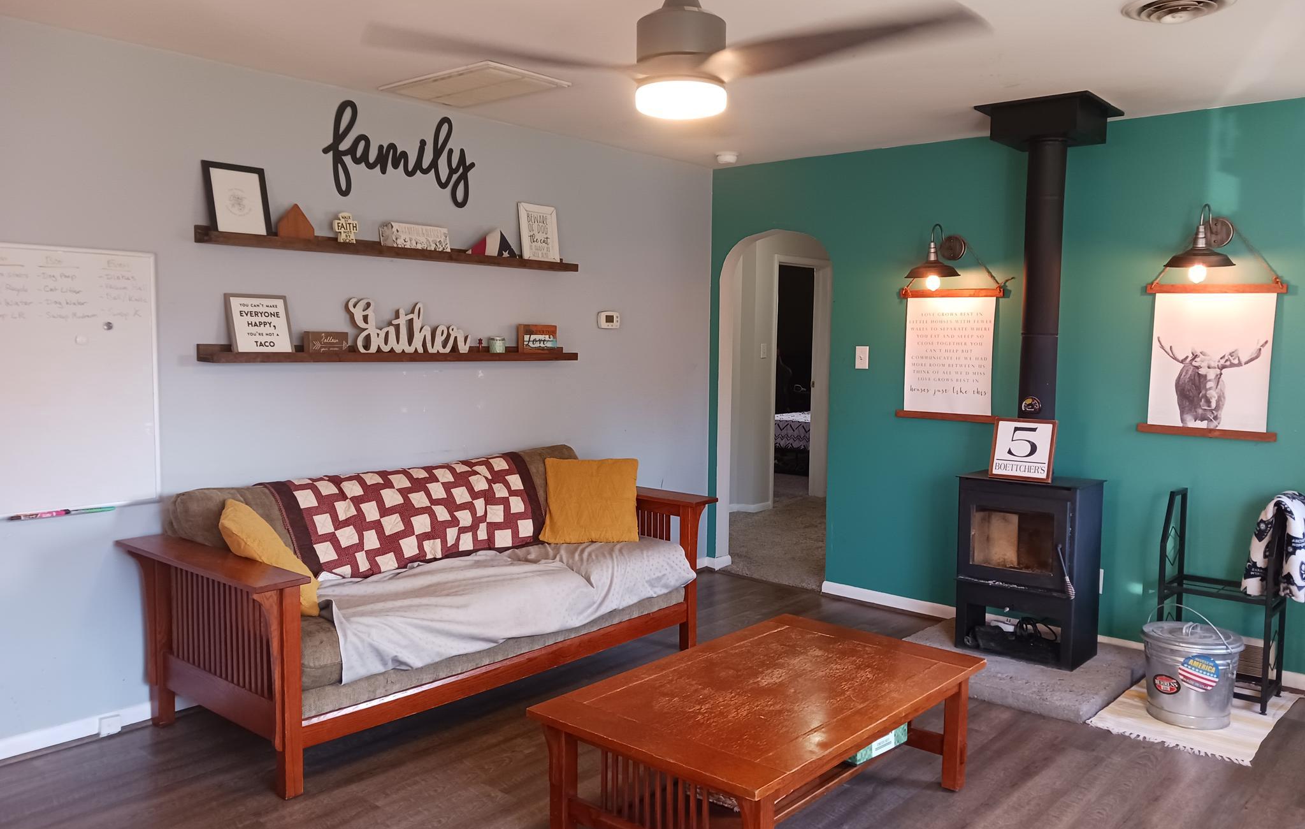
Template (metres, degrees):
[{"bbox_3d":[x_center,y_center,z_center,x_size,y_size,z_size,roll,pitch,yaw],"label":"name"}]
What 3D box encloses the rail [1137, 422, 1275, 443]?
[{"bbox_3d":[2.352,0.077,4.331,0.532,0.034,0.020,5,6,42],"label":"rail"}]

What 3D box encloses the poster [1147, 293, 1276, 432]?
[{"bbox_3d":[2.360,-0.223,4.306,0.456,0.563,0.010,5,6,42],"label":"poster"}]

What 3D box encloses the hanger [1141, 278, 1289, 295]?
[{"bbox_3d":[2.366,-0.526,4.280,0.529,0.041,0.020,5,6,42],"label":"hanger"}]

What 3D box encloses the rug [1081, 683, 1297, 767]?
[{"bbox_3d":[2.129,1.148,3.981,0.553,0.009,0.903,5,6,42],"label":"rug"}]

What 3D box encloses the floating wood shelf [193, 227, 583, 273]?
[{"bbox_3d":[-1.025,-0.703,4.407,0.128,0.069,1.871,5,6,40],"label":"floating wood shelf"}]

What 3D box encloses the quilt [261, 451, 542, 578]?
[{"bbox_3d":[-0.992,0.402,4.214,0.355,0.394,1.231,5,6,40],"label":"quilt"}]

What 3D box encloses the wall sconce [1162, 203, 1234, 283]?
[{"bbox_3d":[2.280,-0.693,4.178,0.284,0.320,0.433,5,6,40],"label":"wall sconce"}]

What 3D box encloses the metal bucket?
[{"bbox_3d":[2.057,0.980,3.892,0.353,0.350,0.353,5,6,42],"label":"metal bucket"}]

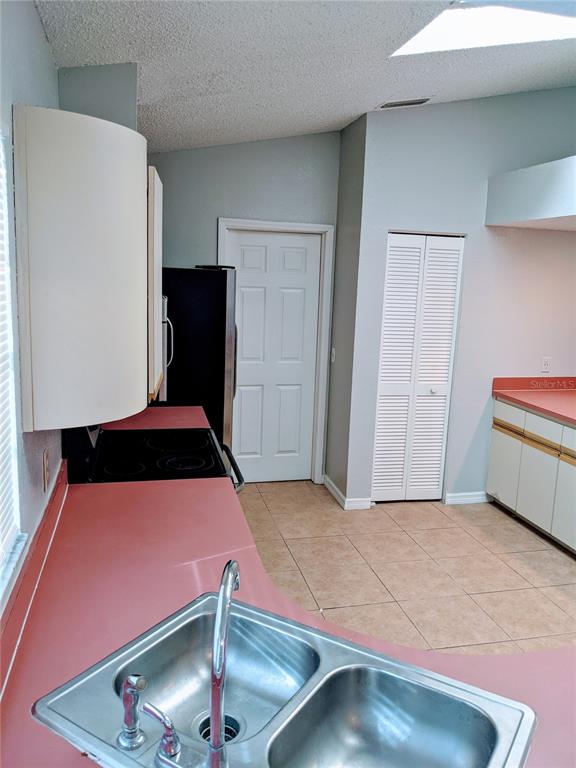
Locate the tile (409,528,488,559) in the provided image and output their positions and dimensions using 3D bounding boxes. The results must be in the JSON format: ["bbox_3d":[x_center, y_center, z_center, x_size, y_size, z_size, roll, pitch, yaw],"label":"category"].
[{"bbox_3d":[1.078,1.071,4.035,0.427,0.010,0.427,-1,11,-13],"label":"tile"}]

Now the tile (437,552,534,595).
[{"bbox_3d":[1.174,1.150,3.622,0.427,0.010,0.427,-1,11,-13],"label":"tile"}]

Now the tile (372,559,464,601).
[{"bbox_3d":[0.748,1.144,3.496,0.425,0.010,0.425,-1,11,-13],"label":"tile"}]

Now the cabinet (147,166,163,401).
[{"bbox_3d":[-0.620,-0.336,2.022,0.359,0.740,0.372,-1,11,-13],"label":"cabinet"}]

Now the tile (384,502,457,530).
[{"bbox_3d":[0.971,0.986,4.413,0.425,0.010,0.425,-1,11,-13],"label":"tile"}]

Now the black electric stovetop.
[{"bbox_3d":[-0.592,0.317,2.761,0.543,0.050,0.775,-1,11,-13],"label":"black electric stovetop"}]

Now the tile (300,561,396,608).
[{"bbox_3d":[0.332,1.148,3.398,0.425,0.010,0.425,-1,11,-13],"label":"tile"}]

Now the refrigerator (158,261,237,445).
[{"bbox_3d":[-0.830,0.098,4.107,0.804,1.753,0.840,-1,11,-13],"label":"refrigerator"}]

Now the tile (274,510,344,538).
[{"bbox_3d":[0.138,0.994,4.218,0.425,0.010,0.425,-1,11,-13],"label":"tile"}]

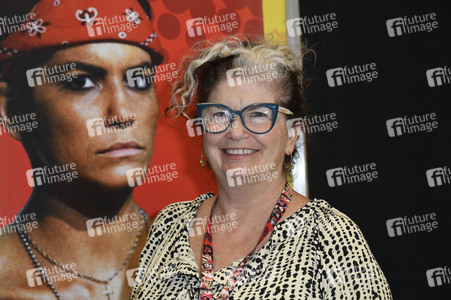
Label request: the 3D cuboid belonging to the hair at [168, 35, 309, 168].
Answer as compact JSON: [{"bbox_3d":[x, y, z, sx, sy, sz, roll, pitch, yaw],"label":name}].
[{"bbox_3d":[0.023,-0.086,1.500,0.225,0.225,0.220,-1,2,12],"label":"hair"}]

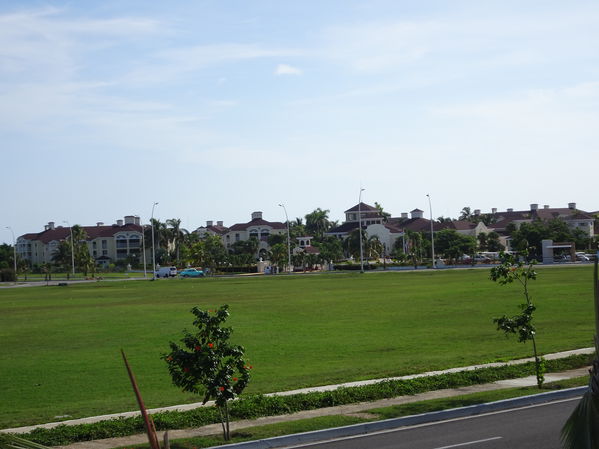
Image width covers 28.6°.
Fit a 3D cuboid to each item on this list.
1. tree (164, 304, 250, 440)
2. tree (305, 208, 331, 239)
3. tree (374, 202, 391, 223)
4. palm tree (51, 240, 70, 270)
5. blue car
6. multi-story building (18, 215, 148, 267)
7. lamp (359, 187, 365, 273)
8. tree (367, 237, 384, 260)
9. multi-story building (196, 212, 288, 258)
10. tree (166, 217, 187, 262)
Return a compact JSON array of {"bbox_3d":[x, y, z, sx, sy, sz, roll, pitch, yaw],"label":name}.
[{"bbox_3d":[-2.917,4.719,36.900,2.650,4.200,2.500,-2,-1,0],"label":"tree"},{"bbox_3d":[4.621,2.845,302.000,6.600,13.900,6.600,-2,-1,0],"label":"tree"},{"bbox_3d":[22.718,1.754,322.000,4.600,15.000,4.600,-2,-1,0],"label":"tree"},{"bbox_3d":[-64.606,8.614,318.000,5.400,8.700,5.400,-2,-1,0],"label":"palm tree"},{"bbox_3d":[-20.289,9.123,221.000,4.850,1.570,1.850,-3,-1,26],"label":"blue car"},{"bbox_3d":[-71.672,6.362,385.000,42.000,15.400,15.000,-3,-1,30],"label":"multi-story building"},{"bbox_3d":[10.680,1.194,202.000,0.500,14.300,2.000,-3,-1,20],"label":"lamp"},{"bbox_3d":[18.541,5.971,287.000,4.500,6.100,4.500,-2,-1,0],"label":"tree"},{"bbox_3d":[-18.242,3.986,370.000,28.000,15.200,18.000,-2,-1,-2],"label":"multi-story building"},{"bbox_3d":[-32.622,5.015,312.000,5.300,13.000,5.300,-2,-1,0],"label":"tree"}]

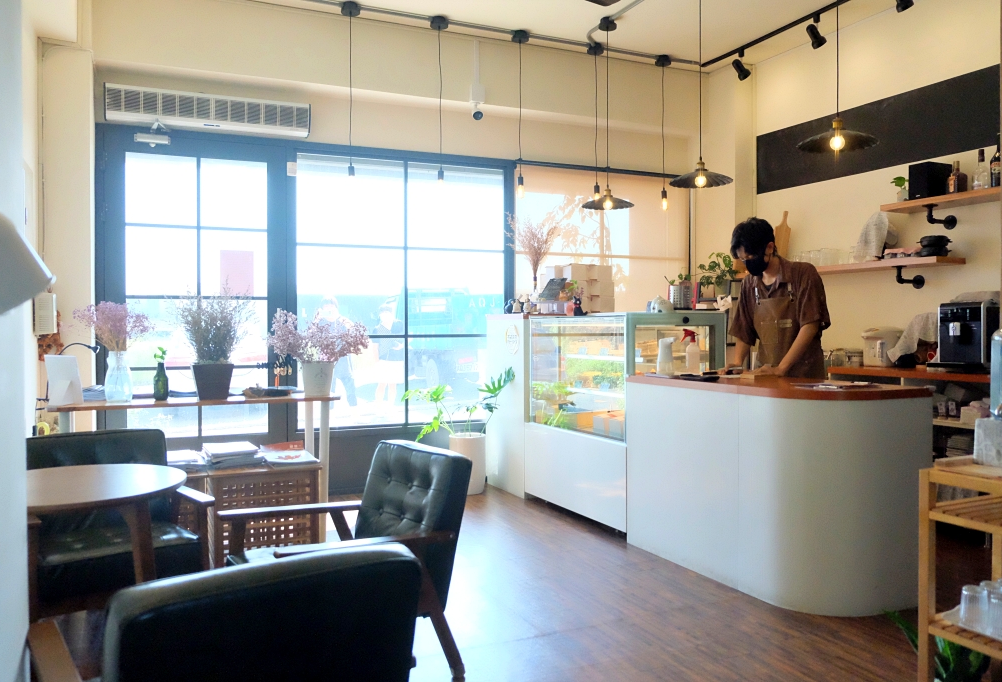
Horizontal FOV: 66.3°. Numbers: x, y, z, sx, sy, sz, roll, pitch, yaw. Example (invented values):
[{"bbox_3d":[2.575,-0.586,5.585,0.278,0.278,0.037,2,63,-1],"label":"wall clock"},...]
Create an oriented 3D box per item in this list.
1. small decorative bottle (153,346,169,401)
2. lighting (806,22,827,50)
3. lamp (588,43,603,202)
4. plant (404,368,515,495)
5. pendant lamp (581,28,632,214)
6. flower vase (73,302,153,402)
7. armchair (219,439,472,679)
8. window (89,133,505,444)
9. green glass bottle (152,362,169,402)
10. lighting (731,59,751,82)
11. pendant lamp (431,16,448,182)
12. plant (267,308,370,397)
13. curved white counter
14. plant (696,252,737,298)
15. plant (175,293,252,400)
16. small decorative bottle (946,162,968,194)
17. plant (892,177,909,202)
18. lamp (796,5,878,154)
[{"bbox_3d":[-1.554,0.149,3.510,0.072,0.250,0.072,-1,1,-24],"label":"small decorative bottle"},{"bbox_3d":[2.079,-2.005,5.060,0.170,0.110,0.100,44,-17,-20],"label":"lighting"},{"bbox_3d":[0.693,-1.579,5.600,0.110,1.160,0.110,0,1,0],"label":"lamp"},{"bbox_3d":[-0.293,0.623,5.257,0.600,0.860,0.580,-1,1,-26],"label":"plant"},{"bbox_3d":[0.714,-1.514,5.137,0.350,1.265,0.350,-1,1,0],"label":"pendant lamp"},{"bbox_3d":[-1.842,0.059,3.650,0.340,0.470,0.340,-1,1,-26],"label":"flower vase"},{"bbox_3d":[-0.527,0.755,2.614,0.710,0.710,0.650,-1,1,-34],"label":"armchair"},{"bbox_3d":[-1.207,-0.357,5.254,2.759,1.954,0.100,0,1,-23],"label":"window"},{"bbox_3d":[-1.650,0.199,3.720,0.066,0.183,0.066,-1,1,-26],"label":"green glass bottle"},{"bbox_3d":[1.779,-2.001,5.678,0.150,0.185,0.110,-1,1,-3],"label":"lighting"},{"bbox_3d":[-0.397,-1.582,5.108,0.120,1.103,0.120,0,1,0],"label":"pendant lamp"},{"bbox_3d":[-0.950,0.061,3.998,0.500,0.451,0.420,-1,2,-25],"label":"plant"},{"bbox_3d":[1.204,0.630,3.576,0.570,0.890,1.320,-1,1,-26],"label":"curved white counter"},{"bbox_3d":[1.325,-0.407,4.700,0.225,0.265,0.200,-1,1,-25],"label":"plant"},{"bbox_3d":[-1.341,0.026,3.580,0.340,0.500,0.320,0,1,-23],"label":"plant"},{"bbox_3d":[2.688,-0.958,4.520,0.078,0.207,0.078,-1,1,-7],"label":"small decorative bottle"},{"bbox_3d":[2.470,-0.929,4.740,0.100,0.170,0.100,-1,1,-27],"label":"plant"},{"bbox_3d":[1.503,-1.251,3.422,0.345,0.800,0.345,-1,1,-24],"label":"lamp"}]

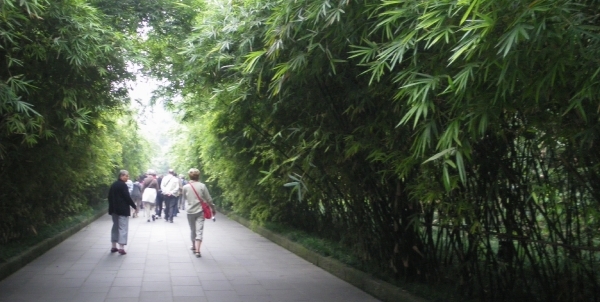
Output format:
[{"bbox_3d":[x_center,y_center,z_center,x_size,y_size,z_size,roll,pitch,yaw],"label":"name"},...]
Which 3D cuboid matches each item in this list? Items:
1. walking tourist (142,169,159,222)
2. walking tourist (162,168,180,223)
[{"bbox_3d":[-4.857,1.464,20.300,0.540,1.690,0.480,1,-2,-13],"label":"walking tourist"},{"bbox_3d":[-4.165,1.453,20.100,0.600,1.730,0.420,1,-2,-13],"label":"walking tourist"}]

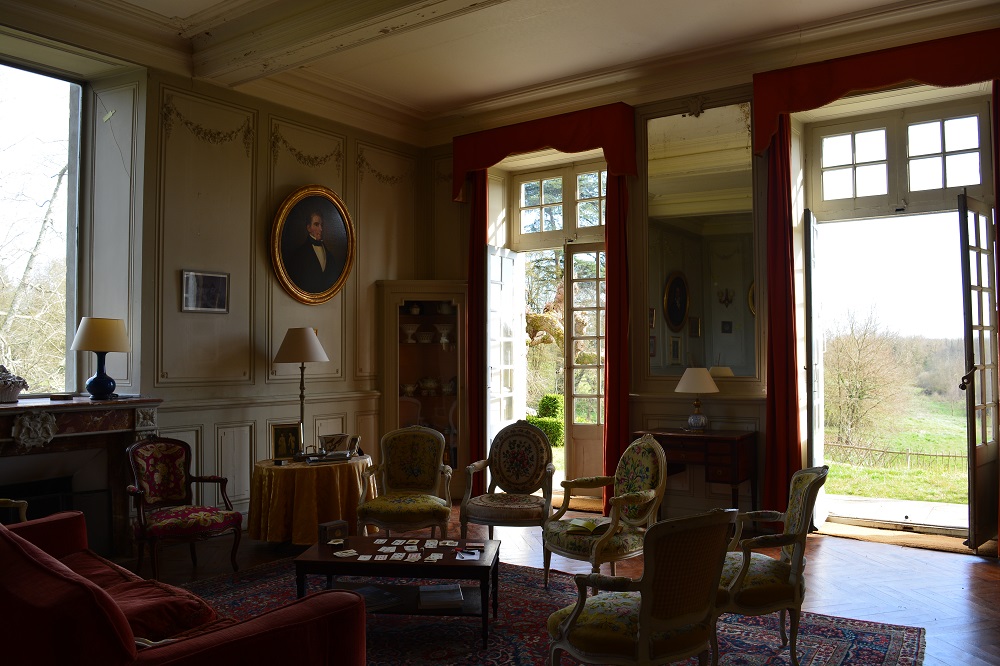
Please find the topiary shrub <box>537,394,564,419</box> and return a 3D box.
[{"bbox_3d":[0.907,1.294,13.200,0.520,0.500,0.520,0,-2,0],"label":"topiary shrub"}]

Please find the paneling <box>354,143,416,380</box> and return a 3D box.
[{"bbox_3d":[-1.081,-0.669,7.235,0.051,2.238,0.829,-1,-1,36],"label":"paneling"}]

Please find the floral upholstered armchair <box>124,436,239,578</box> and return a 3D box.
[{"bbox_3d":[-2.165,1.184,5.105,0.620,0.930,0.600,2,-3,-45],"label":"floral upholstered armchair"}]

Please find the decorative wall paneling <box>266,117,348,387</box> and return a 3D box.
[{"bbox_3d":[-1.768,-0.729,6.942,0.060,2.390,0.890,-2,-2,38],"label":"decorative wall paneling"}]

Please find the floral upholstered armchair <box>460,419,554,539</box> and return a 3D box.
[{"bbox_3d":[0.094,1.091,5.264,0.616,0.906,0.594,0,-1,11],"label":"floral upholstered armchair"}]

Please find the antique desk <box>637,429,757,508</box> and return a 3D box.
[{"bbox_3d":[1.501,1.150,5.713,0.797,0.787,0.551,-1,-1,36],"label":"antique desk"}]

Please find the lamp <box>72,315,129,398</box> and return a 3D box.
[{"bbox_3d":[-2.815,0.180,5.289,0.410,0.575,0.410,-2,-2,38],"label":"lamp"}]

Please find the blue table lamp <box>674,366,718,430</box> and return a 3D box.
[{"bbox_3d":[1.512,0.517,5.734,0.348,0.493,0.348,-1,-1,36],"label":"blue table lamp"}]

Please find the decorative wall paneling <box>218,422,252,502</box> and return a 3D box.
[{"bbox_3d":[-2.242,1.107,6.294,0.050,0.680,0.375,-2,-2,38],"label":"decorative wall paneling"}]

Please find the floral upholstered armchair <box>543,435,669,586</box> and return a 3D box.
[{"bbox_3d":[0.680,1.149,4.691,0.620,0.960,0.600,1,-2,-30],"label":"floral upholstered armchair"}]

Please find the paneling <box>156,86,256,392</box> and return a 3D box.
[{"bbox_3d":[-2.193,-0.697,5.680,0.051,2.209,0.857,-1,-1,36],"label":"paneling"}]

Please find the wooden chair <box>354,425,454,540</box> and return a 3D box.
[{"bbox_3d":[-0.628,1.105,5.250,0.631,0.877,0.594,0,-1,-3],"label":"wooden chair"}]

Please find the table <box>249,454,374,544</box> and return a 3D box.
[{"bbox_3d":[-1.416,1.247,5.747,0.943,0.602,0.943,0,-1,0],"label":"table"}]

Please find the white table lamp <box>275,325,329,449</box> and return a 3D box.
[{"bbox_3d":[-1.513,0.441,5.700,0.420,0.970,0.420,0,-2,0],"label":"white table lamp"}]

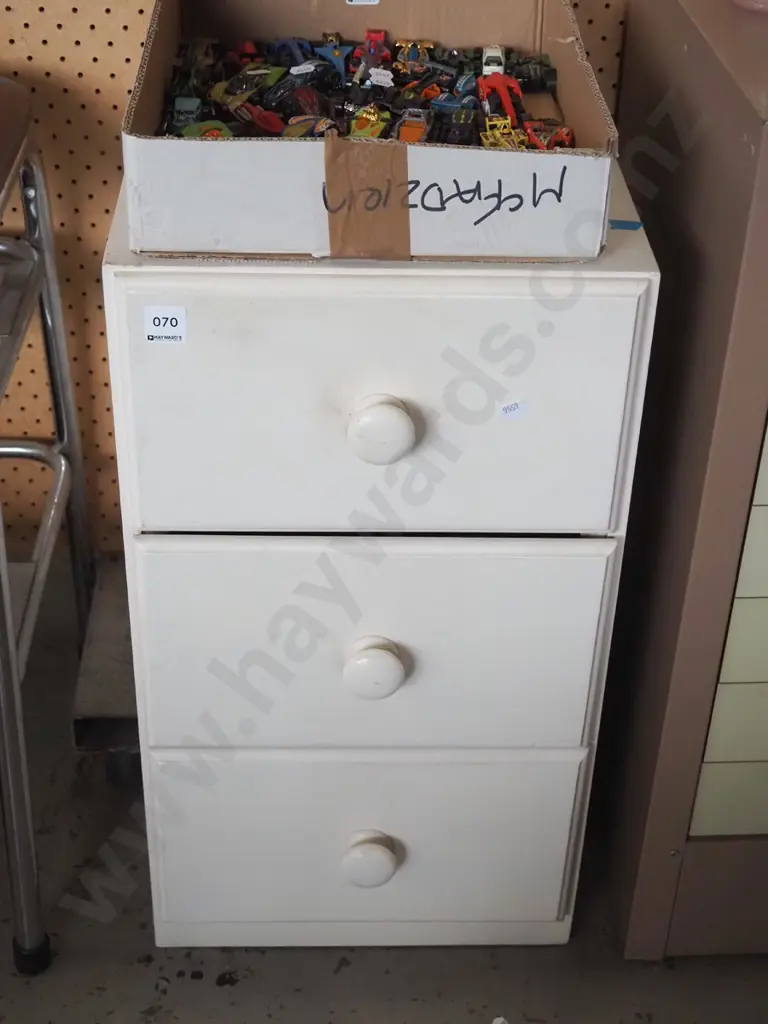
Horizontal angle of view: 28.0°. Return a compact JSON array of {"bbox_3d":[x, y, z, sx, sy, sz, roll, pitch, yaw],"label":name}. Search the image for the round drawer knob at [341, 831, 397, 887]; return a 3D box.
[{"bbox_3d":[-0.016,0.378,1.665,0.060,0.060,0.048,0,34,-2],"label":"round drawer knob"}]

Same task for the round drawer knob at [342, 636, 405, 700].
[{"bbox_3d":[-0.010,0.155,1.520,0.060,0.060,0.048,0,34,-2],"label":"round drawer knob"}]

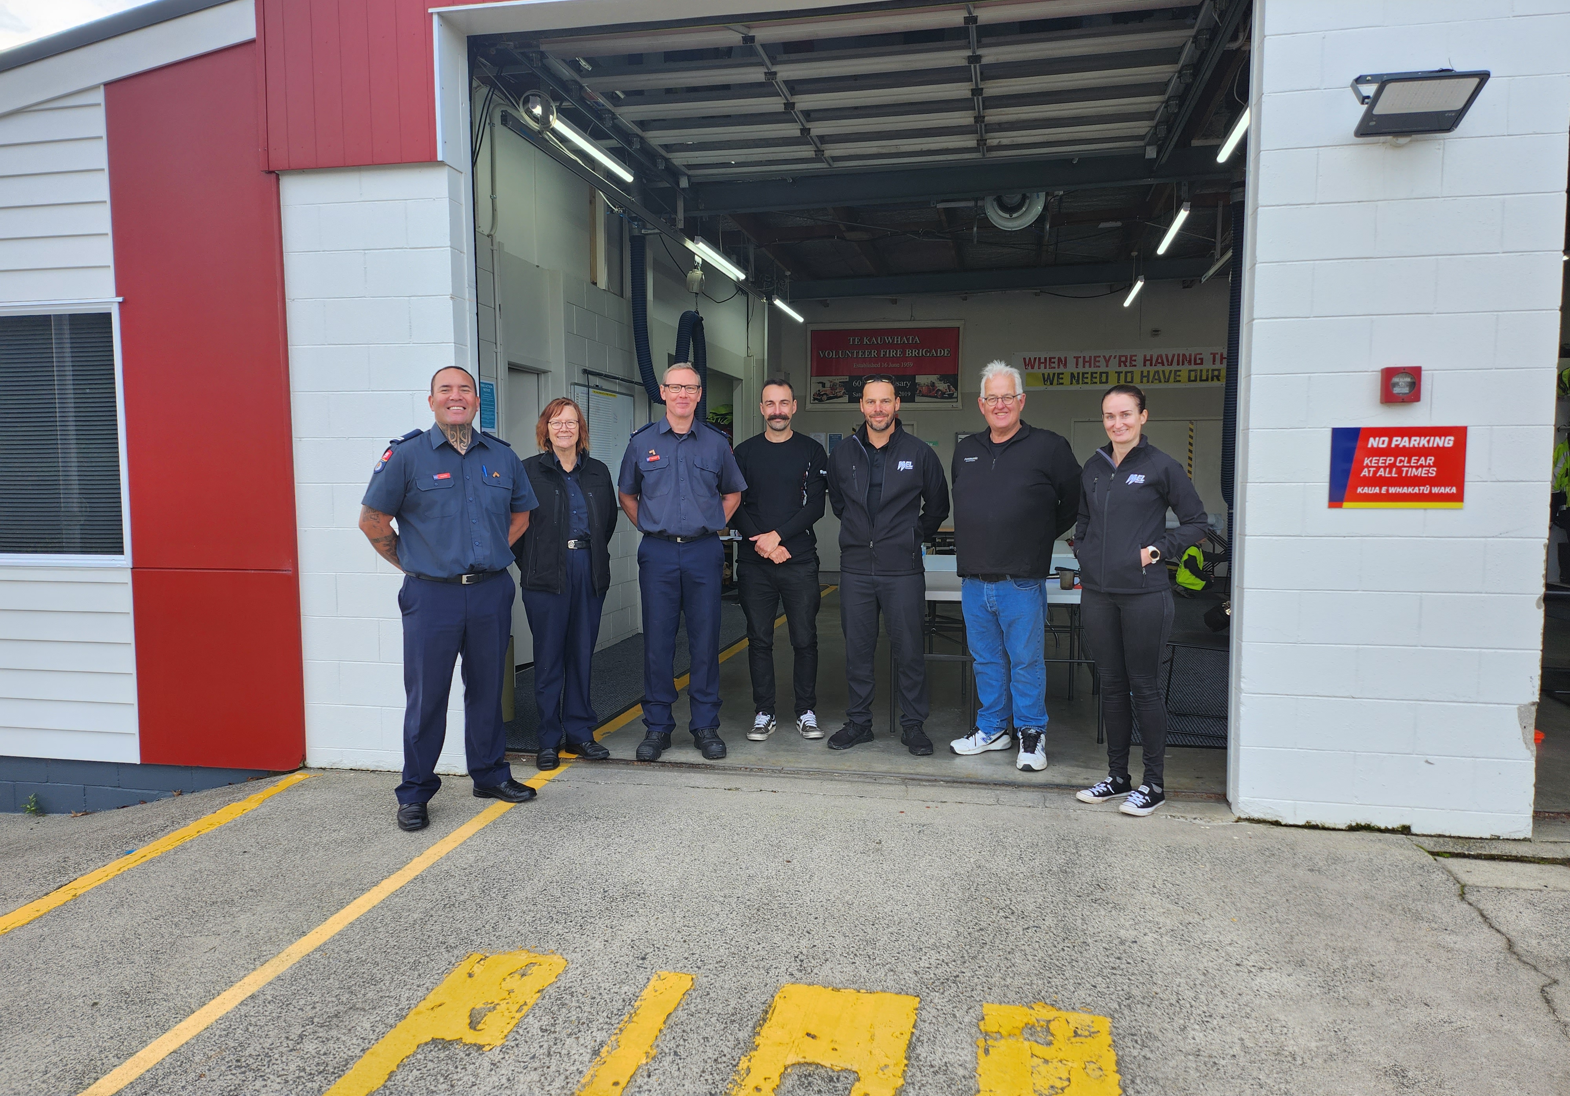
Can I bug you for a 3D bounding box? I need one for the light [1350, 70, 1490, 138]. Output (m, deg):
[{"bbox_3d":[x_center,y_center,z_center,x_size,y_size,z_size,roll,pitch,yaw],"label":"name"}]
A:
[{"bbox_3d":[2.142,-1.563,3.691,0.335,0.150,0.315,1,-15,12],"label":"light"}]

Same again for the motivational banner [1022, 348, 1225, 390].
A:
[{"bbox_3d":[4.832,-2.236,13.541,3.900,0.490,0.020,1,4,12],"label":"motivational banner"}]

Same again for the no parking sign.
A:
[{"bbox_3d":[2.211,-0.287,3.927,0.450,0.295,0.010,1,4,12],"label":"no parking sign"}]

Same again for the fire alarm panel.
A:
[{"bbox_3d":[2.199,-0.580,3.887,0.120,0.125,0.050,1,4,12],"label":"fire alarm panel"}]

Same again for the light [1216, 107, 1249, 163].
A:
[{"bbox_3d":[2.210,-2.072,5.171,0.080,0.085,1.530,1,4,12],"label":"light"}]

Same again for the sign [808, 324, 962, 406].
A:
[{"bbox_3d":[1.299,-2.389,14.297,2.040,1.100,0.040,1,4,12],"label":"sign"}]

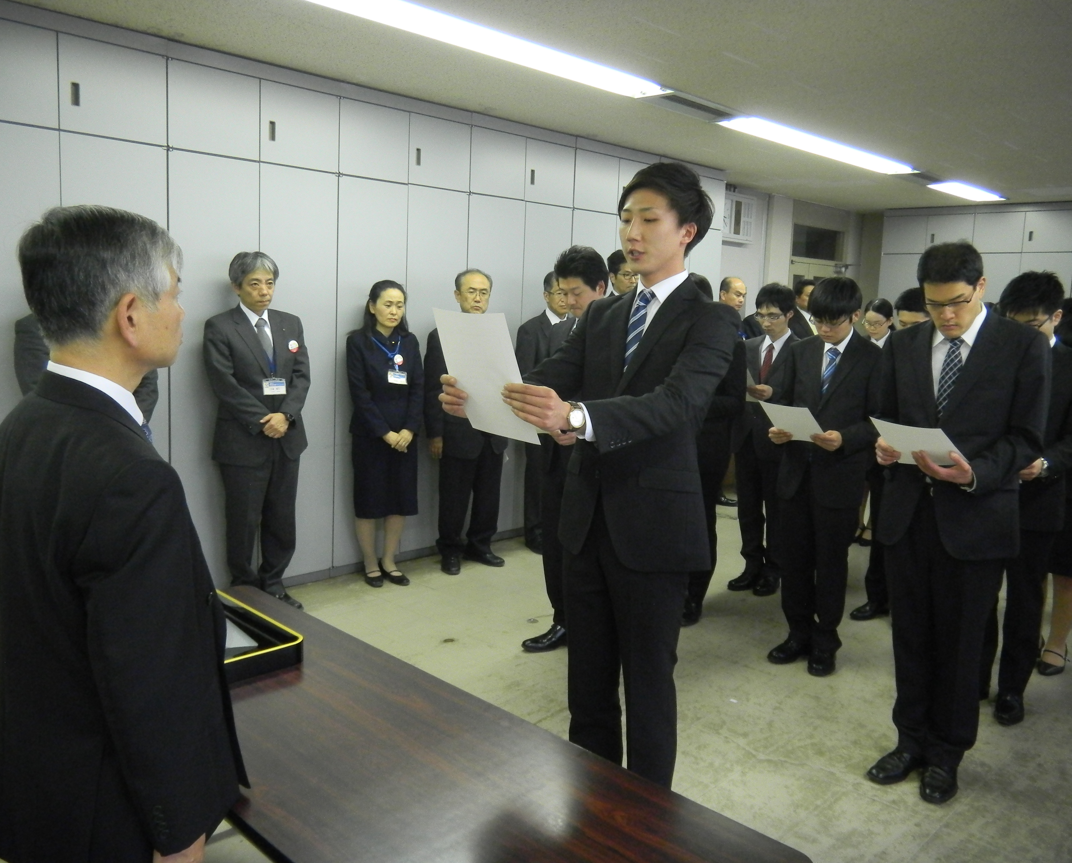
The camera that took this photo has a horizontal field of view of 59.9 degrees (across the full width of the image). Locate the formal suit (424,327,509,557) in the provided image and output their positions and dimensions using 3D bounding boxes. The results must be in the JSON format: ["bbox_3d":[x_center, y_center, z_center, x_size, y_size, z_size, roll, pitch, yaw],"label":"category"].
[{"bbox_3d":[-0.360,0.038,5.308,0.520,1.400,0.310,-3,9,-36],"label":"formal suit"}]

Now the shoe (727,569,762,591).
[{"bbox_3d":[1.175,0.805,5.134,0.285,0.105,0.105,-3,9,-35],"label":"shoe"}]

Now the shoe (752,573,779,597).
[{"bbox_3d":[1.270,0.815,5.088,0.105,0.105,0.285,7,9,34],"label":"shoe"}]

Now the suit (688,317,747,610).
[{"bbox_3d":[0.754,0.198,4.638,0.380,1.440,0.510,-5,11,-44],"label":"suit"}]

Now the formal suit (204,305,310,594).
[{"bbox_3d":[-1.323,0.114,4.392,0.530,1.420,0.330,-5,10,-43],"label":"formal suit"}]

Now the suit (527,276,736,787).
[{"bbox_3d":[0.180,0.396,2.261,0.530,1.545,0.530,-5,11,-44],"label":"suit"}]

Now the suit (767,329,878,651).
[{"bbox_3d":[1.210,0.275,3.963,0.510,1.410,0.370,9,10,43],"label":"suit"}]

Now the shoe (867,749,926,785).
[{"bbox_3d":[1.206,1.080,3.106,0.285,0.105,0.105,-4,10,-39],"label":"shoe"}]

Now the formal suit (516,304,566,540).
[{"bbox_3d":[0.115,-0.024,5.854,0.500,1.470,0.320,-5,11,-42],"label":"formal suit"}]

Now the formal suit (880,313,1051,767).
[{"bbox_3d":[1.356,0.386,3.078,0.540,1.550,0.400,10,11,41],"label":"formal suit"}]

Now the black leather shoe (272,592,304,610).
[{"bbox_3d":[-1.222,0.797,4.508,0.285,0.105,0.105,9,10,42],"label":"black leather shoe"}]

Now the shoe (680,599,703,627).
[{"bbox_3d":[0.765,0.895,4.683,0.105,0.110,0.285,9,10,37],"label":"shoe"}]

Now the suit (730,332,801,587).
[{"bbox_3d":[1.250,0.141,5.045,0.500,1.390,0.370,9,10,43],"label":"suit"}]

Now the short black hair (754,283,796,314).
[{"bbox_3d":[1.304,-0.719,5.084,0.235,0.185,0.185,-18,20,-42],"label":"short black hair"}]

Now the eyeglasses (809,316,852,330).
[{"bbox_3d":[1.242,-0.458,3.902,0.140,0.045,0.140,11,31,44],"label":"eyeglasses"}]

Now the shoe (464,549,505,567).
[{"bbox_3d":[-0.293,0.709,5.428,0.285,0.105,0.105,8,9,36],"label":"shoe"}]

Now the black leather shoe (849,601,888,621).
[{"bbox_3d":[1.768,0.913,4.888,0.285,0.110,0.105,-2,9,-32],"label":"black leather shoe"}]

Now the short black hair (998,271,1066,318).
[{"bbox_3d":[1.881,-0.512,3.526,0.190,0.185,0.245,11,25,44],"label":"short black hair"}]

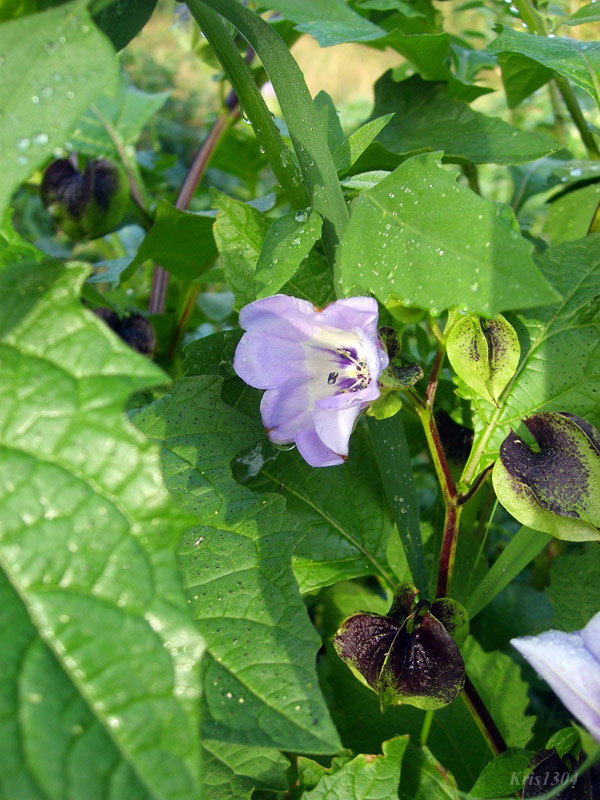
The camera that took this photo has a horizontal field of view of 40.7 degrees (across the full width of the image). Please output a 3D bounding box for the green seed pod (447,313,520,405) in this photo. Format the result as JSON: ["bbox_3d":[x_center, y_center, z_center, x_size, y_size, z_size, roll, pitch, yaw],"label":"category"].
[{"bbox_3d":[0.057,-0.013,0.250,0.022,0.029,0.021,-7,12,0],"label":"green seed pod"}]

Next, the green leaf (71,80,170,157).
[{"bbox_3d":[-0.092,-0.141,0.405,0.054,0.040,0.030,-2,23,-6],"label":"green leaf"}]

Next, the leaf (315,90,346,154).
[{"bbox_3d":[0.010,-0.091,0.265,0.012,0.022,0.006,-15,9,-4],"label":"leaf"}]

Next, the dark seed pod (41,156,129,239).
[{"bbox_3d":[-0.081,-0.076,0.305,0.033,0.031,0.031,0,24,0],"label":"dark seed pod"}]

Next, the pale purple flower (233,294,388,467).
[{"bbox_3d":[0.003,-0.005,0.205,0.041,0.043,0.030,15,13,30],"label":"pale purple flower"}]

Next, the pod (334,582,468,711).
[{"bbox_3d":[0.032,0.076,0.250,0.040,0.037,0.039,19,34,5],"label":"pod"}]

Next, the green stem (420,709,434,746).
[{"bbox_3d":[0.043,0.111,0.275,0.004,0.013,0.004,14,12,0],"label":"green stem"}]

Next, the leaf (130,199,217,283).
[{"bbox_3d":[-0.059,-0.074,0.375,0.043,0.036,0.024,0,23,0],"label":"leaf"}]

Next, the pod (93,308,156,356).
[{"bbox_3d":[-0.093,-0.033,0.430,0.035,0.032,0.034,0,23,0],"label":"pod"}]

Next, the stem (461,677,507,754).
[{"bbox_3d":[0.054,0.093,0.238,0.005,0.026,0.005,-27,15,8],"label":"stem"}]

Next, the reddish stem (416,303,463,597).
[{"bbox_3d":[0.039,0.015,0.225,0.013,0.079,0.011,0,12,0],"label":"reddish stem"}]

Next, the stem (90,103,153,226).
[{"bbox_3d":[-0.070,-0.092,0.315,0.005,0.047,0.006,-26,6,3],"label":"stem"}]

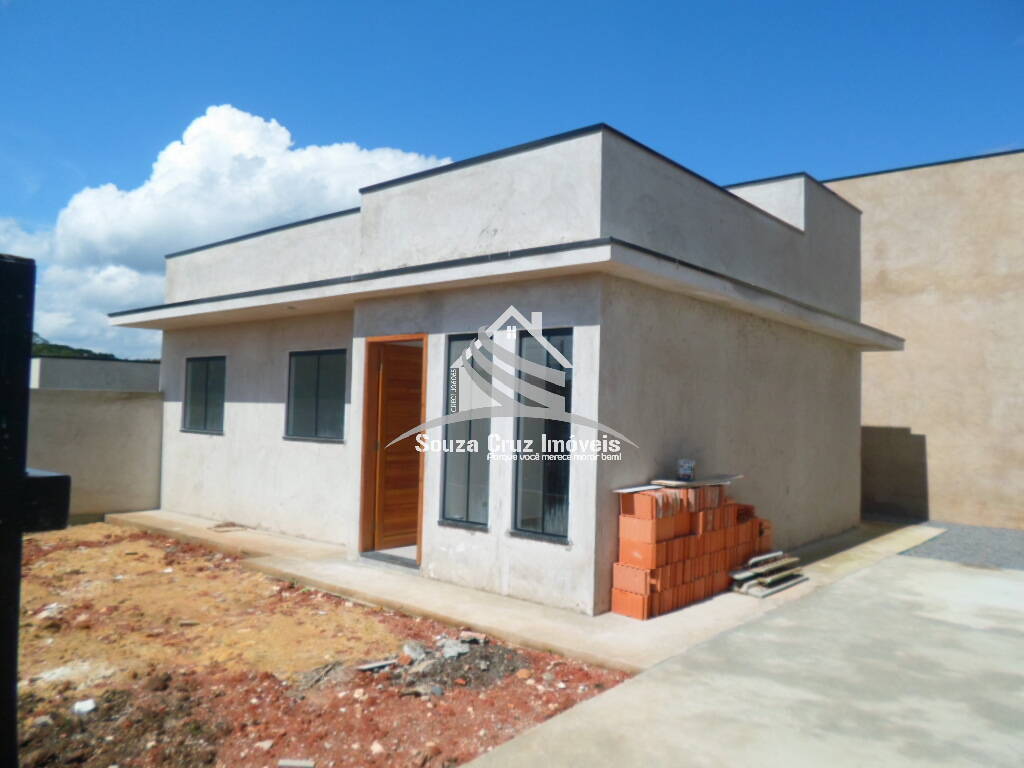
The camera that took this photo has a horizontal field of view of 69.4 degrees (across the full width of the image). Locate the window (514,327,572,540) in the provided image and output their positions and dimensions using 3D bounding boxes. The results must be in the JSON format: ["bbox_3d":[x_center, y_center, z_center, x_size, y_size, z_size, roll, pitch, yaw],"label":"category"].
[{"bbox_3d":[0.281,0.387,6.007,0.567,1.646,0.100,0,-2,40],"label":"window"}]

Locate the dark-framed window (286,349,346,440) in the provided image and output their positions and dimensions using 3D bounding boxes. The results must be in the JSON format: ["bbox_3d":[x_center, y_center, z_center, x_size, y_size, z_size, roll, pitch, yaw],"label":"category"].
[{"bbox_3d":[-2.402,0.127,9.047,1.217,1.075,0.080,0,-3,41],"label":"dark-framed window"}]

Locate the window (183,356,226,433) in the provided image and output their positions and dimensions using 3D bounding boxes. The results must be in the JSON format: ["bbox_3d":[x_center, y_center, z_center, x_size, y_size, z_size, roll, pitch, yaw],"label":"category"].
[{"bbox_3d":[-4.532,0.150,10.887,1.226,1.080,0.080,0,-3,41],"label":"window"}]

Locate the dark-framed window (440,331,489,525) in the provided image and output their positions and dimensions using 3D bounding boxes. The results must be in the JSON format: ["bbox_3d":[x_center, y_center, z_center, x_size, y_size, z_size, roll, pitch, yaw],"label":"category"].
[{"bbox_3d":[-0.365,0.394,6.558,0.572,1.655,0.100,0,-2,40],"label":"dark-framed window"}]

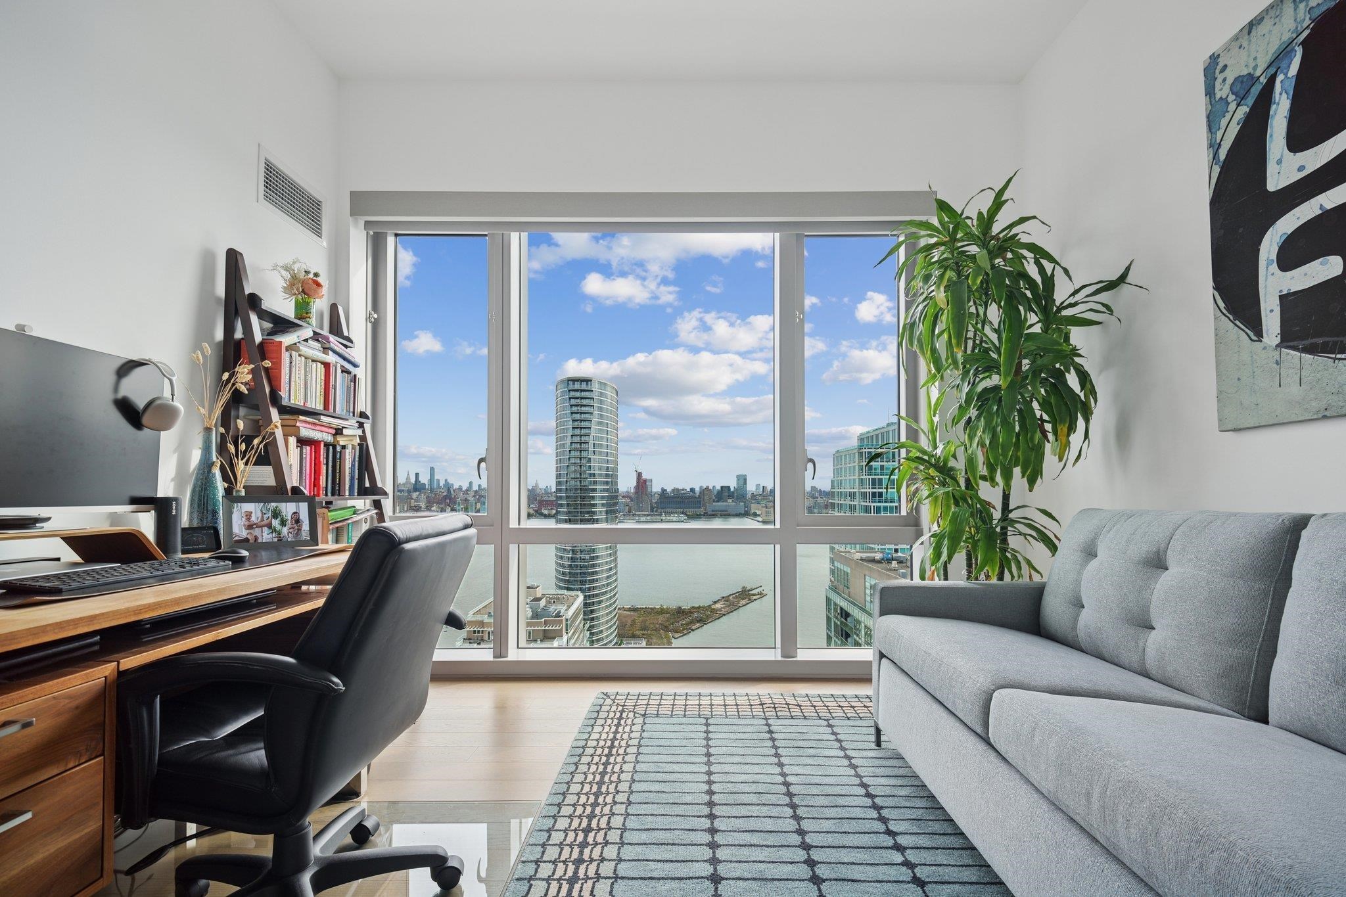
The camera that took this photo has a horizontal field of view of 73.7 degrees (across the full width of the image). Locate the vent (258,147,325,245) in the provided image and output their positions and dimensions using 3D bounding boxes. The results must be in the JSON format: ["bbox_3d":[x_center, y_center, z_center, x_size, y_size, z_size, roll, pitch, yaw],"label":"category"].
[{"bbox_3d":[-1.640,-1.087,3.927,0.028,0.246,0.675,0,-2,1],"label":"vent"}]

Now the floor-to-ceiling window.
[{"bbox_3d":[-0.149,-0.092,4.531,2.823,2.375,0.200,0,-2,1],"label":"floor-to-ceiling window"}]

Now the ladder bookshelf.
[{"bbox_3d":[-1.396,0.194,3.774,0.500,1.825,0.995,0,-2,1],"label":"ladder bookshelf"}]

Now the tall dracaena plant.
[{"bbox_3d":[1.232,-0.016,3.662,0.870,2.235,0.960,0,-2,1],"label":"tall dracaena plant"}]

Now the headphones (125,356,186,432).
[{"bbox_3d":[-1.411,-0.147,2.444,0.170,0.195,0.100,0,-2,1],"label":"headphones"}]

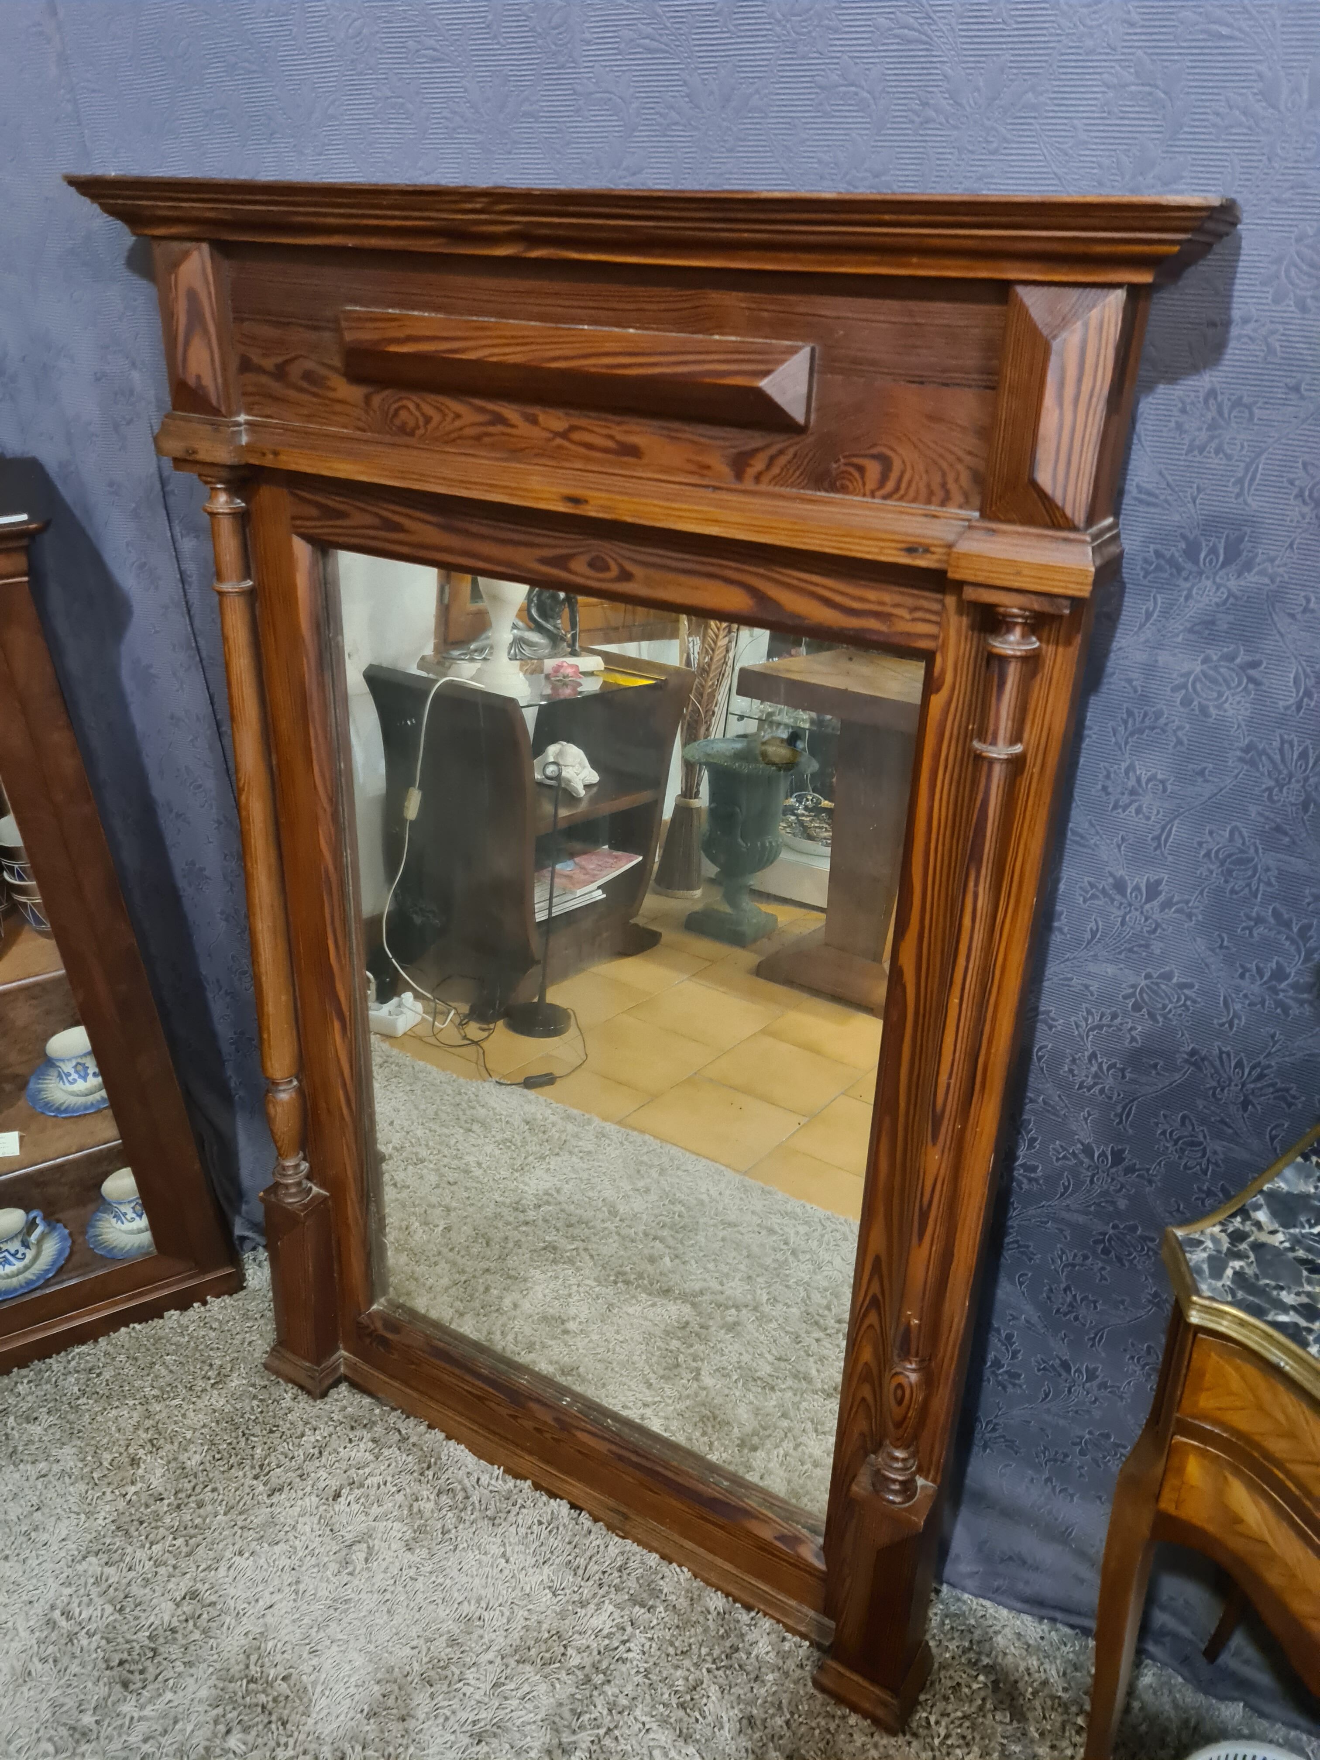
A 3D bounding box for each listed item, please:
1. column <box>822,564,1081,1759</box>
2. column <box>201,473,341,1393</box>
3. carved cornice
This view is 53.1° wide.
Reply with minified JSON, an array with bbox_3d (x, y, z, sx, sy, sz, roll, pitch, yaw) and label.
[{"bbox_3d":[0.270,0.364,1.310,0.111,1.311,0.096,16,29,27],"label":"column"},{"bbox_3d":[-0.495,0.143,1.720,0.110,1.302,0.096,16,29,27],"label":"column"},{"bbox_3d":[-0.091,-0.553,1.112,1.091,0.053,0.126,16,29,27],"label":"carved cornice"}]

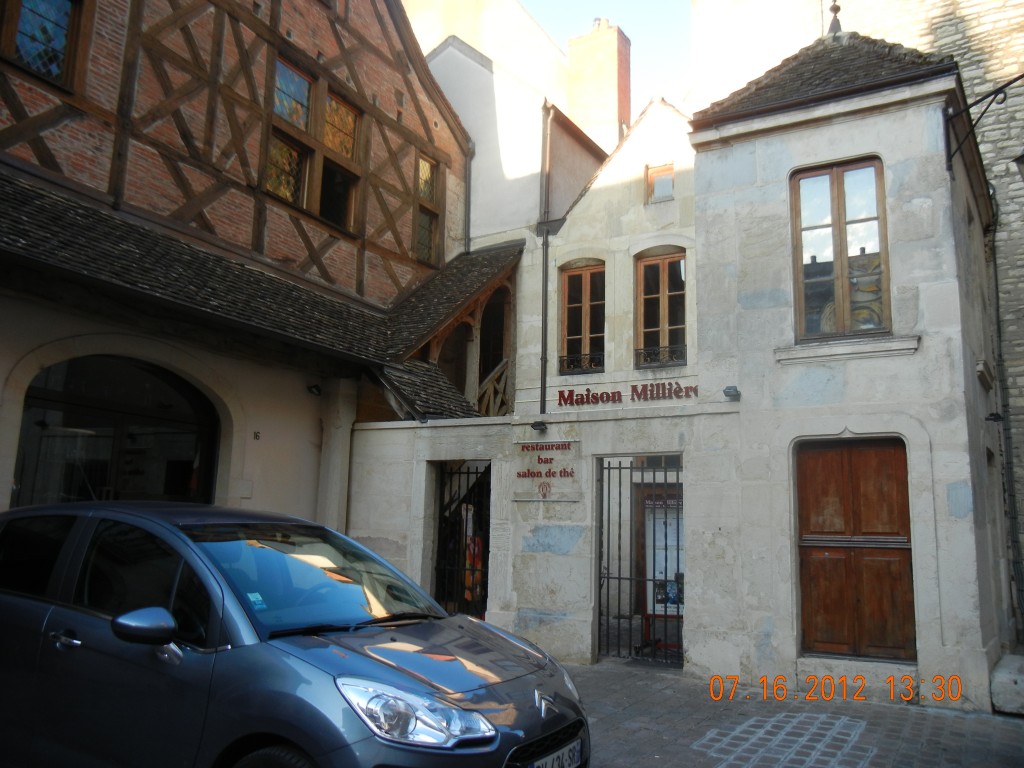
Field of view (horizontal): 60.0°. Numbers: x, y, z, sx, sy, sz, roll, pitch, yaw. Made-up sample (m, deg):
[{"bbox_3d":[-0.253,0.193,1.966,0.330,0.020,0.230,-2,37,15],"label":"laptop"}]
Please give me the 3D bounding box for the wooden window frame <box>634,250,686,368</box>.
[{"bbox_3d":[1.784,-0.856,10.554,0.623,1.369,0.140,-4,-11,29],"label":"wooden window frame"}]

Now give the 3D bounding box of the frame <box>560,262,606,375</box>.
[{"bbox_3d":[0.896,-0.785,11.037,0.594,1.344,0.140,-4,-11,29],"label":"frame"}]

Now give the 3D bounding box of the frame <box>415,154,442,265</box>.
[{"bbox_3d":[-1.400,-2.849,14.627,0.140,1.693,0.770,-4,-11,29],"label":"frame"}]

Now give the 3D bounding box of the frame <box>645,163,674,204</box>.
[{"bbox_3d":[1.809,-2.430,10.781,0.367,0.497,0.120,-4,-11,29],"label":"frame"}]

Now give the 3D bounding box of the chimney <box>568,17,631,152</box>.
[{"bbox_3d":[1.467,-4.825,14.913,0.899,2.264,0.557,-4,-11,29],"label":"chimney"}]

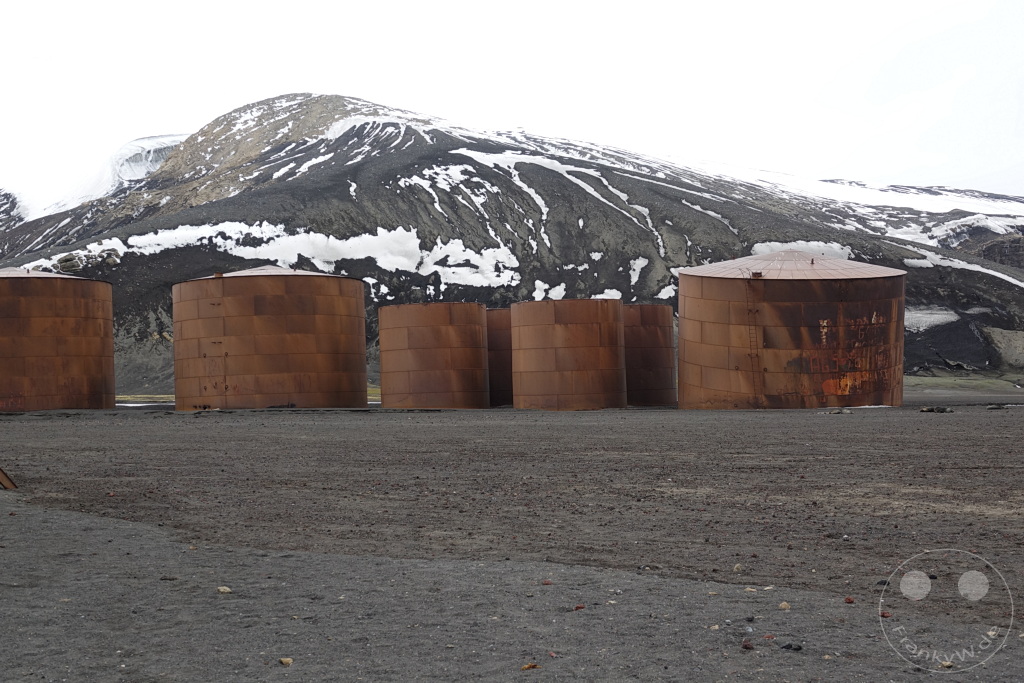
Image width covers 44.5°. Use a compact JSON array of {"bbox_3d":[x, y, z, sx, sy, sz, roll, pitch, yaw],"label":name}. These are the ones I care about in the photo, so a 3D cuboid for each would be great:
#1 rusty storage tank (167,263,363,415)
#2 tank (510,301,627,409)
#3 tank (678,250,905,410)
[{"bbox_3d":[-22.900,-0.460,118.500,17.800,13.400,17.800,0,-2,0],"label":"rusty storage tank"},{"bbox_3d":[4.200,1.130,92.500,8.300,7.850,8.300,0,-2,0],"label":"tank"},{"bbox_3d":[22.400,-1.050,100.300,17.600,12.300,17.600,0,0,0],"label":"tank"}]

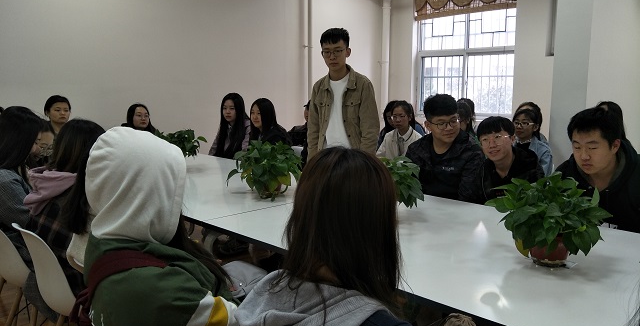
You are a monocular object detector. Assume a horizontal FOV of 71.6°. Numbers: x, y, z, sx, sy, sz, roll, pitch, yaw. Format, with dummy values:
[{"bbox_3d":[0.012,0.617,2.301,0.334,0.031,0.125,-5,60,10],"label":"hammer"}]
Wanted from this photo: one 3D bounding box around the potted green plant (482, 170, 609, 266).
[{"bbox_3d":[0.752,0.178,1.460,0.385,0.295,0.370,5,10,27],"label":"potted green plant"}]

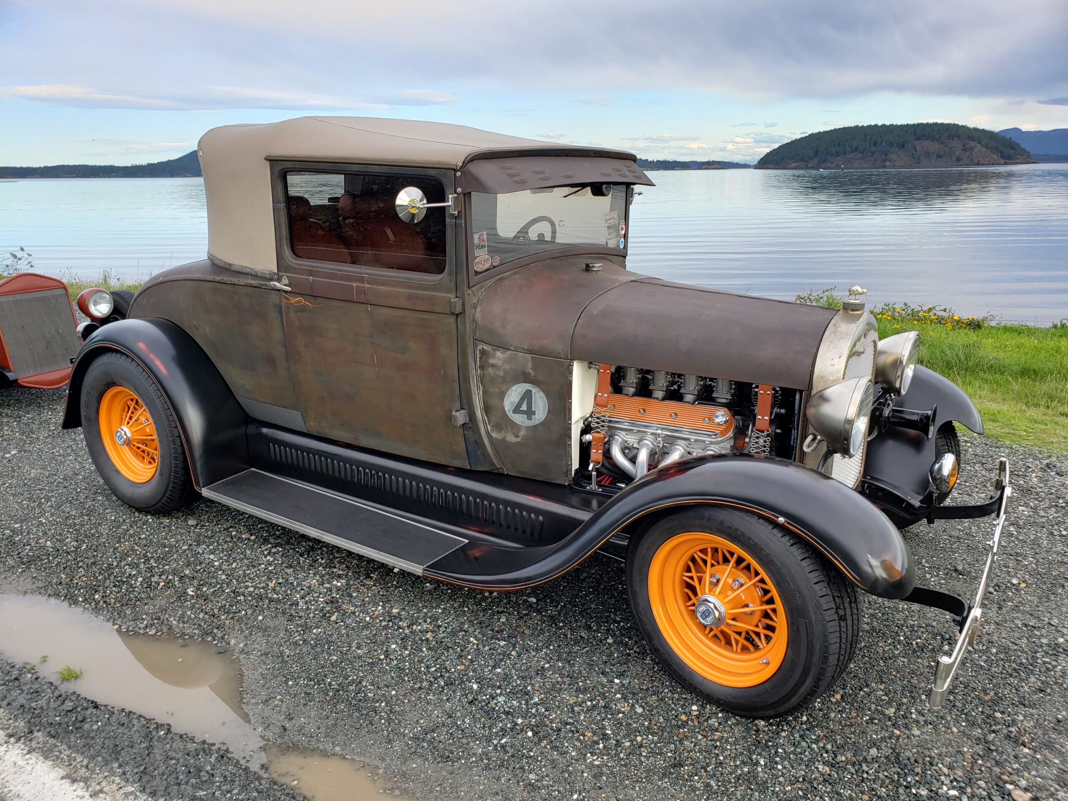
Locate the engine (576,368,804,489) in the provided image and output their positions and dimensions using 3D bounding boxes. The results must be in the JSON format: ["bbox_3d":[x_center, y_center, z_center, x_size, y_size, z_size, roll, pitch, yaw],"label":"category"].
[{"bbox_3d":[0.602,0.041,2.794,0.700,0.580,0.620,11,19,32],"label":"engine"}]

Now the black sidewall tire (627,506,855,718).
[{"bbox_3d":[0.537,0.516,2.136,0.630,0.630,0.195,16,22,42],"label":"black sidewall tire"}]

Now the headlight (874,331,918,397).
[{"bbox_3d":[1.222,-0.134,2.774,0.165,0.232,0.230,11,19,32],"label":"headlight"}]

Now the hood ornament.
[{"bbox_3d":[0.978,-0.308,2.433,0.078,0.082,0.067,11,19,32],"label":"hood ornament"}]

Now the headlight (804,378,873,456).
[{"bbox_3d":[0.814,0.035,2.185,0.165,0.232,0.230,11,19,32],"label":"headlight"}]

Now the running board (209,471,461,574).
[{"bbox_3d":[-0.766,0.432,2.961,1.140,0.040,0.235,11,19,32],"label":"running board"}]

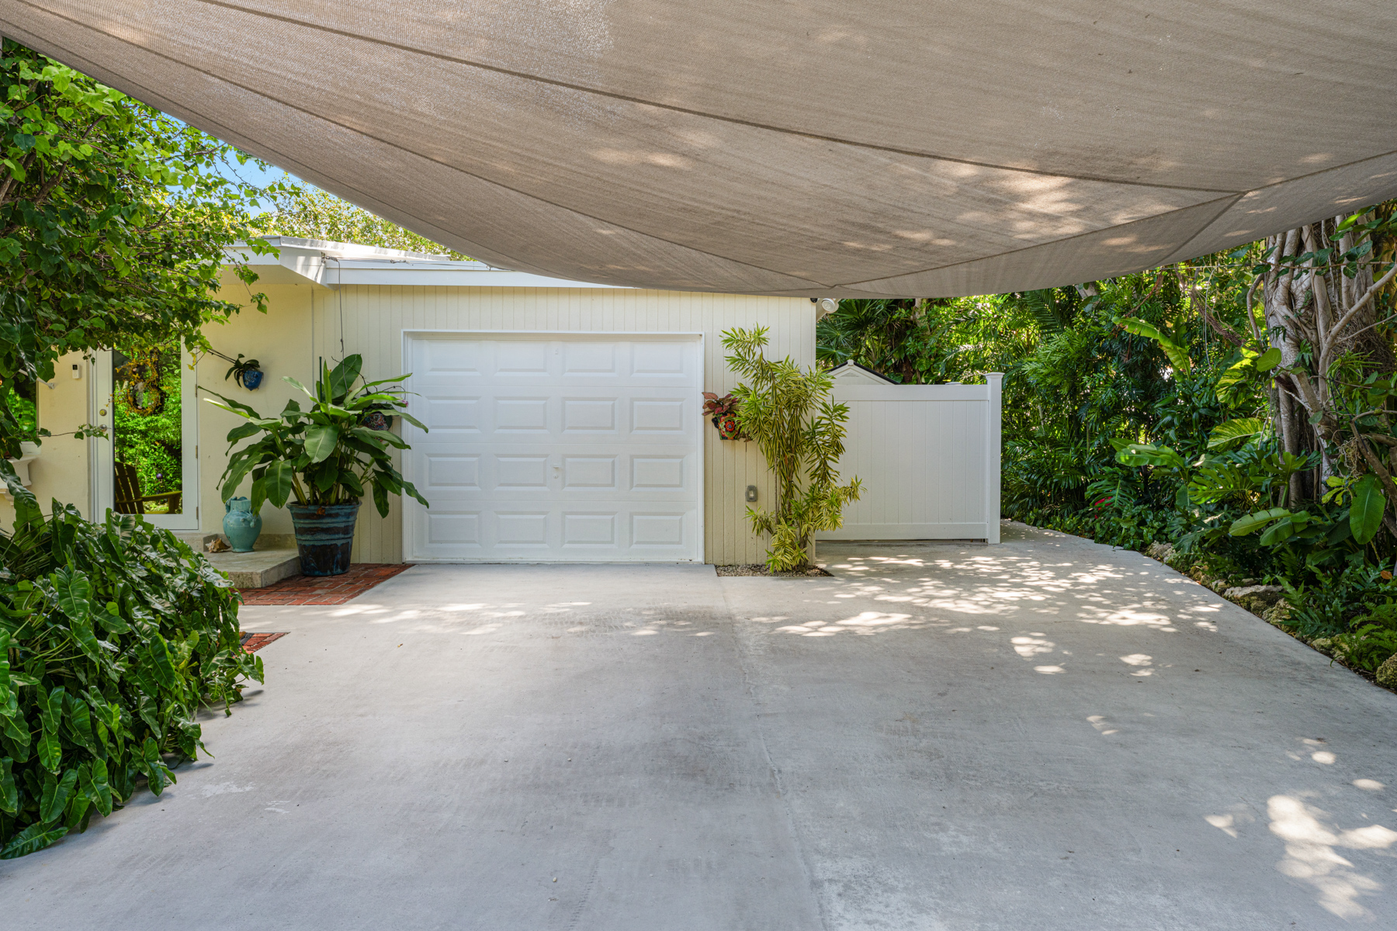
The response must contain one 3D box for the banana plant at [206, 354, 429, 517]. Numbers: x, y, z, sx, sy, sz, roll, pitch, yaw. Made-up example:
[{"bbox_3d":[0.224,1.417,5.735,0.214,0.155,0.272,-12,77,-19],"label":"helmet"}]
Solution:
[{"bbox_3d":[-3.210,-0.261,7.950,1.800,1.360,1.500,0,1,-1],"label":"banana plant"}]

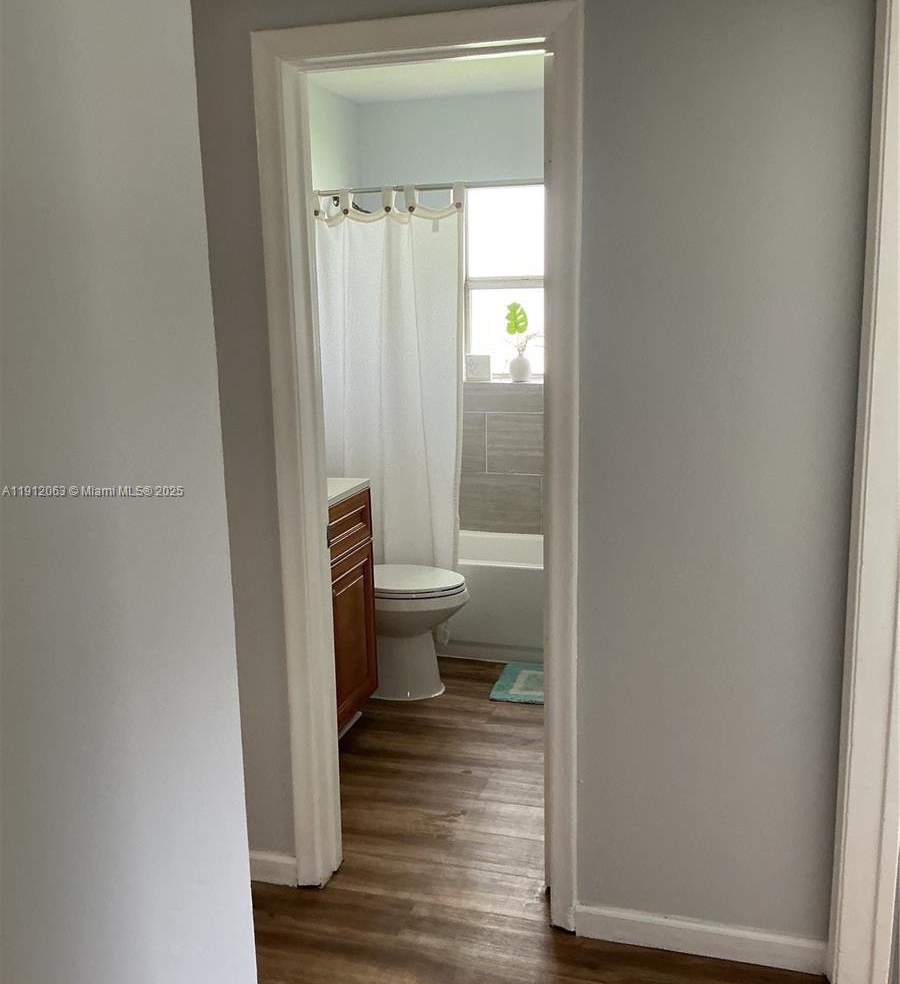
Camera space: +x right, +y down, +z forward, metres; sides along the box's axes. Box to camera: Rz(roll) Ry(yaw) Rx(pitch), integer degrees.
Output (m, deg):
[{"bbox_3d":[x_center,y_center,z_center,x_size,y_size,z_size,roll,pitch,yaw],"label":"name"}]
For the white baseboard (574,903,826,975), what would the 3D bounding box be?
[{"bbox_3d":[0.586,1.046,2.371,0.578,0.086,0.014,2,11,16],"label":"white baseboard"}]

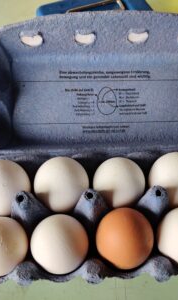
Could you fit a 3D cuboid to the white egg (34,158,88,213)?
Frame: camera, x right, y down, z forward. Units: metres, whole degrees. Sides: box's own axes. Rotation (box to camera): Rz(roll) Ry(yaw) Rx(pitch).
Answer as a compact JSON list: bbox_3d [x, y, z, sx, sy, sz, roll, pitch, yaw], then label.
[{"bbox_3d":[-0.023,0.029,0.263,0.044,0.056,0.044,-3,59,0],"label":"white egg"}]

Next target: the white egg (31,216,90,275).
[{"bbox_3d":[-0.022,0.071,0.238,0.043,0.056,0.043,-3,59,0],"label":"white egg"}]

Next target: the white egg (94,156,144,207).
[{"bbox_3d":[0.025,0.028,0.263,0.043,0.055,0.043,-3,59,0],"label":"white egg"}]

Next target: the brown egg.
[{"bbox_3d":[0.027,0.068,0.239,0.044,0.056,0.044,-3,59,0],"label":"brown egg"}]

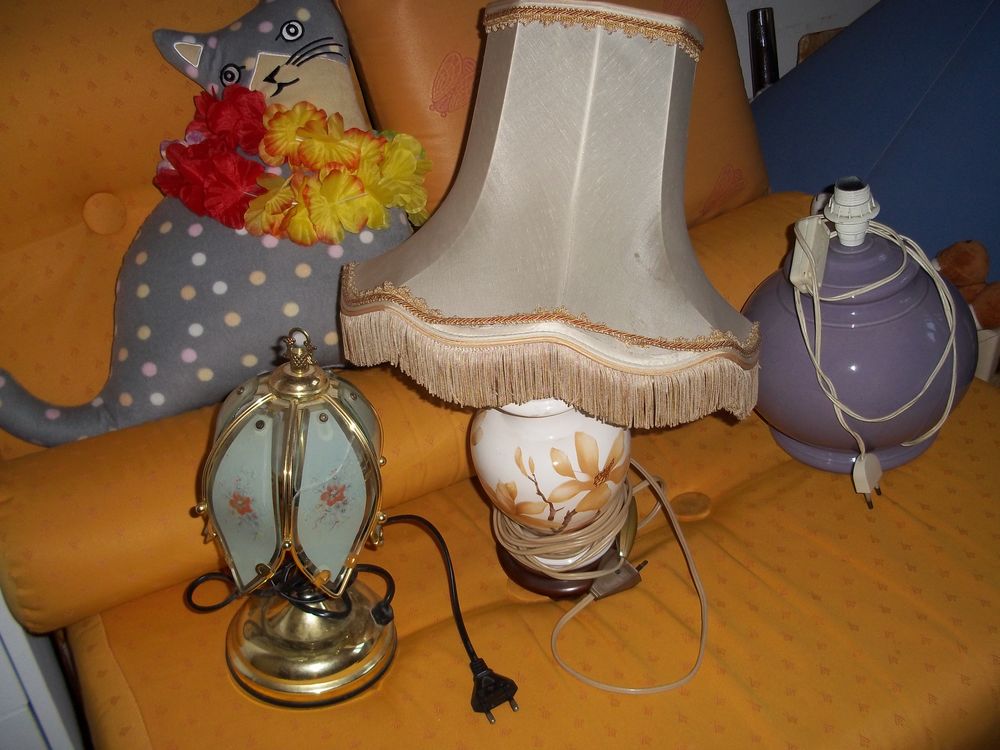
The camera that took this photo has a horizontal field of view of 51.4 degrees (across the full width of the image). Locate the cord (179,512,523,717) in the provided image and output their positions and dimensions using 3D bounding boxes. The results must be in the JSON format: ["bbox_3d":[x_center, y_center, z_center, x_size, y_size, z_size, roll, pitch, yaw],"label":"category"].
[{"bbox_3d":[-0.109,0.152,0.759,0.235,0.080,0.209,-4,36,0],"label":"cord"}]

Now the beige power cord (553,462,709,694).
[{"bbox_3d":[0.107,0.143,0.784,0.108,0.046,0.209,7,37,14],"label":"beige power cord"}]

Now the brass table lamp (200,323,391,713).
[{"bbox_3d":[-0.129,0.085,0.693,0.132,0.272,0.132,5,35,0],"label":"brass table lamp"}]

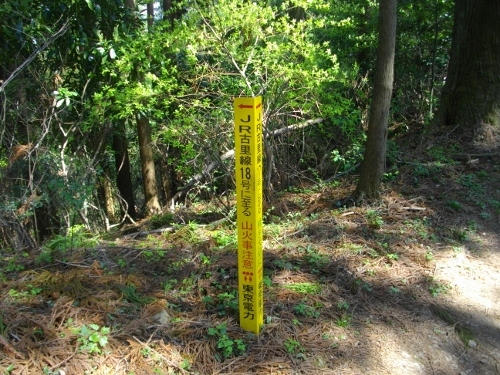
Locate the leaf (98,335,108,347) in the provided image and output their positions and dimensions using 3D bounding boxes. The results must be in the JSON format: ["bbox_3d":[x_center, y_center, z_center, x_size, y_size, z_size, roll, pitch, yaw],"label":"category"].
[{"bbox_3d":[-0.639,0.669,2.020,0.045,0.020,0.055,-1,19,0],"label":"leaf"}]

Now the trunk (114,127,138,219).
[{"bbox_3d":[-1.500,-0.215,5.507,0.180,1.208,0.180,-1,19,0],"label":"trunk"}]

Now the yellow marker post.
[{"bbox_3d":[0.004,0.144,1.954,0.082,1.041,0.082,6,20,20],"label":"yellow marker post"}]

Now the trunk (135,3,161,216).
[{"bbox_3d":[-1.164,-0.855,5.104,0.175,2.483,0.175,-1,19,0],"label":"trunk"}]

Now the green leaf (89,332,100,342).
[{"bbox_3d":[-0.682,0.659,2.030,0.048,0.020,0.055,-1,19,0],"label":"green leaf"}]

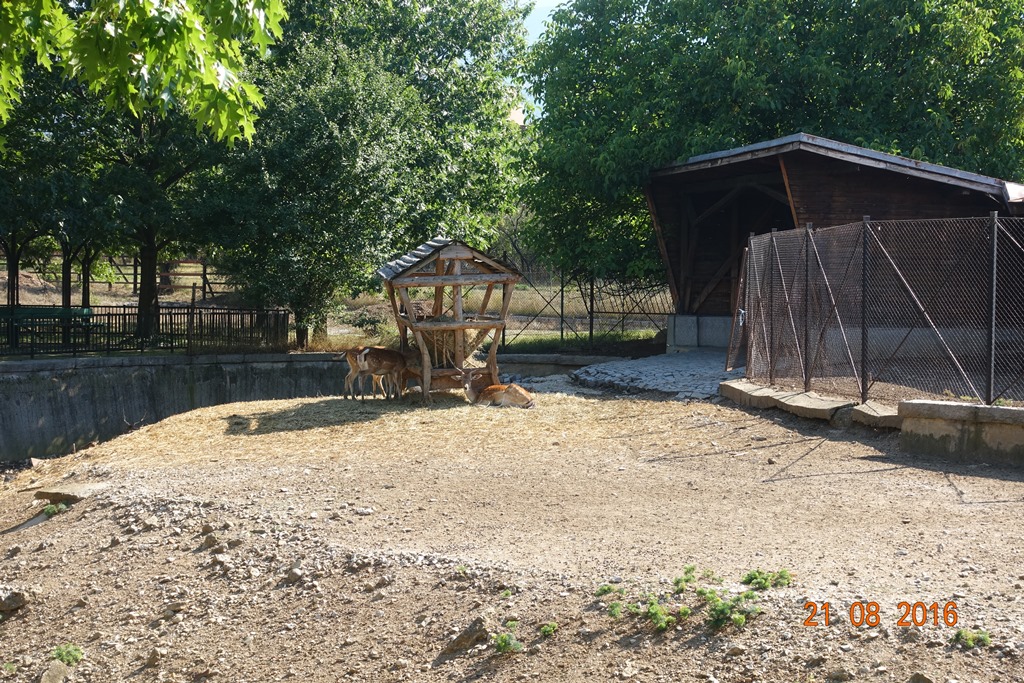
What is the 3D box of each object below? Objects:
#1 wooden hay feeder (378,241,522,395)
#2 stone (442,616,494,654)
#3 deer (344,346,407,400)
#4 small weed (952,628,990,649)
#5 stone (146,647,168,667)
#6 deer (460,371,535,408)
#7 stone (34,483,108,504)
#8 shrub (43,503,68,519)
[{"bbox_3d":[-0.962,-0.321,29.700,1.980,2.470,1.700,0,1,-12],"label":"wooden hay feeder"},{"bbox_3d":[-0.253,1.713,11.600,0.300,0.170,0.240,0,1,0],"label":"stone"},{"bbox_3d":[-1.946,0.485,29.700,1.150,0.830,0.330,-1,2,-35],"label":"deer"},{"bbox_3d":[2.648,1.715,11.500,0.230,0.115,0.200,0,1,0],"label":"small weed"},{"bbox_3d":[-2.047,1.819,11.500,0.125,0.110,0.110,0,1,0],"label":"stone"},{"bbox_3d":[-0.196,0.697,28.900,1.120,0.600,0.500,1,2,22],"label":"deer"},{"bbox_3d":[-4.115,1.420,18.600,0.680,0.190,0.550,0,1,0],"label":"stone"},{"bbox_3d":[-4.172,1.545,18.200,0.235,0.140,0.210,0,1,0],"label":"shrub"}]

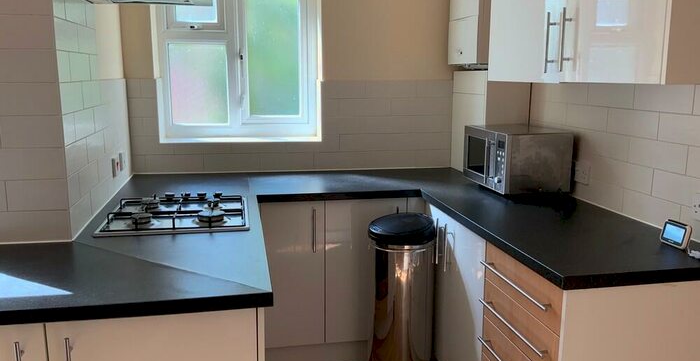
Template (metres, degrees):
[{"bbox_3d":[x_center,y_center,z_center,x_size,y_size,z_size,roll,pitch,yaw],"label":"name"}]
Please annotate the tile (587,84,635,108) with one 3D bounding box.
[{"bbox_3d":[1.064,-0.346,2.397,0.010,0.100,0.300,-2,11,-11],"label":"tile"}]

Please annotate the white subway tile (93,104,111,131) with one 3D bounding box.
[{"bbox_3d":[-1.036,-0.262,2.443,0.009,0.100,0.300,-2,11,-11],"label":"white subway tile"}]

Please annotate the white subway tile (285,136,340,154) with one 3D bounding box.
[{"bbox_3d":[-0.207,-0.209,3.309,0.300,0.100,0.009,-2,11,-10],"label":"white subway tile"}]

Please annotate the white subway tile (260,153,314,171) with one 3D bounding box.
[{"bbox_3d":[-0.353,-0.104,3.275,0.303,0.100,0.010,-2,10,-9],"label":"white subway tile"}]

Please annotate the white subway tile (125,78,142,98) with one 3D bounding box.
[{"bbox_3d":[-1.127,-0.480,3.072,0.079,0.100,0.010,-2,10,-9],"label":"white subway tile"}]

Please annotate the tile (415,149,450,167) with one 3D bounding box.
[{"bbox_3d":[0.486,-0.127,3.415,0.205,0.100,0.010,-2,10,-9],"label":"tile"}]

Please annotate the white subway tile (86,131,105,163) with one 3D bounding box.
[{"bbox_3d":[-1.006,-0.136,2.316,0.009,0.100,0.300,-2,11,-11],"label":"white subway tile"}]

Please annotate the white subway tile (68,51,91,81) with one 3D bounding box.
[{"bbox_3d":[-0.974,-0.408,2.116,0.009,0.100,0.300,-2,11,-11],"label":"white subway tile"}]

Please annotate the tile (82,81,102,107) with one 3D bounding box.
[{"bbox_3d":[-1.005,-0.335,2.280,0.009,0.100,0.300,-2,11,-11],"label":"tile"}]

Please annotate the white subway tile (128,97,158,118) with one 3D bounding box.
[{"bbox_3d":[-1.091,-0.382,3.097,0.141,0.100,0.010,-2,11,-11],"label":"white subway tile"}]

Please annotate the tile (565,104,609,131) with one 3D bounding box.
[{"bbox_3d":[1.027,-0.272,2.535,0.009,0.100,0.300,-2,11,-10],"label":"tile"}]

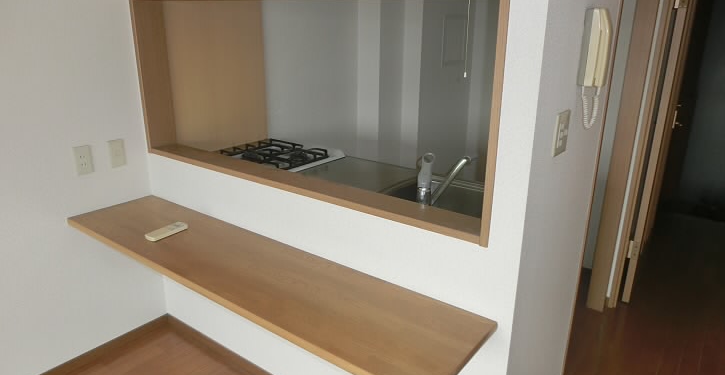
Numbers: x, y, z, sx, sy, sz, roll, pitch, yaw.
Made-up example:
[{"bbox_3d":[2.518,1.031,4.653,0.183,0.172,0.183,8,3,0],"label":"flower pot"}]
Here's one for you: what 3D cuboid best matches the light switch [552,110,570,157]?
[{"bbox_3d":[0.562,-0.150,1.405,0.010,0.120,0.116,14,22,35],"label":"light switch"}]

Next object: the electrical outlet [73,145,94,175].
[{"bbox_3d":[-1.168,-0.113,2.114,0.010,0.120,0.070,14,22,35],"label":"electrical outlet"}]

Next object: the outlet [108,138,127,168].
[{"bbox_3d":[-1.081,-0.148,2.222,0.010,0.120,0.070,14,22,35],"label":"outlet"}]

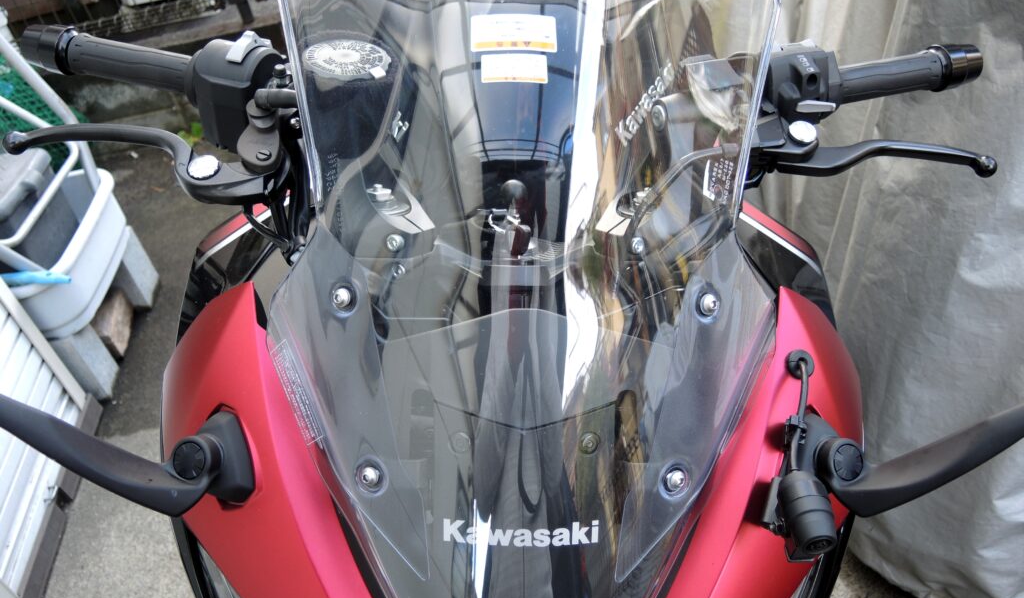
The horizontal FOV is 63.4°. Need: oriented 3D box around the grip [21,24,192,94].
[{"bbox_3d":[-0.347,-0.205,0.709,0.172,0.039,0.039,13,42,13],"label":"grip"}]

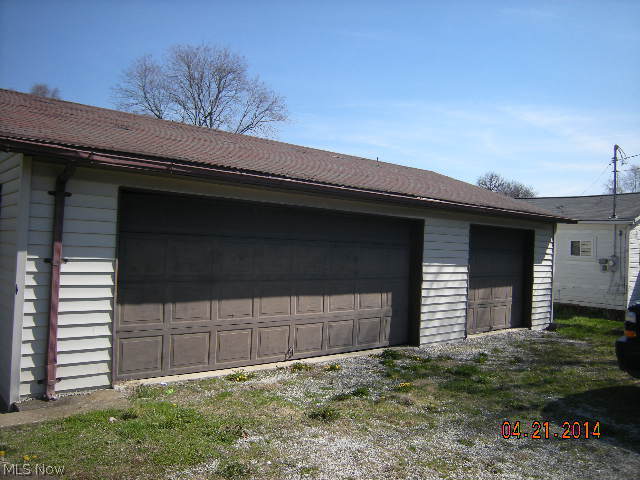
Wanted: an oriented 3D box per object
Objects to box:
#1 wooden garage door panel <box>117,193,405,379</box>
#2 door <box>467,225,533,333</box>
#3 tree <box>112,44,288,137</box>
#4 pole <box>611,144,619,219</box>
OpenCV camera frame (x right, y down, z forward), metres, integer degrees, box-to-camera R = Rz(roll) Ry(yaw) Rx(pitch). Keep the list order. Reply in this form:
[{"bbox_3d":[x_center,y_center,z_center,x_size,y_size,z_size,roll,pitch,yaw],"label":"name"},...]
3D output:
[{"bbox_3d":[-0.318,0.560,6.962,4.800,2.080,0.120,3,-1,-40],"label":"wooden garage door panel"},{"bbox_3d":[3.462,0.751,10.183,2.380,2.070,0.120,3,-1,-40],"label":"door"},{"bbox_3d":[-6.451,-4.244,26.922,9.600,11.913,9.200,2,-1,0],"label":"tree"},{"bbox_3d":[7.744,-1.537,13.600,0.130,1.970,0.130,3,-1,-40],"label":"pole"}]

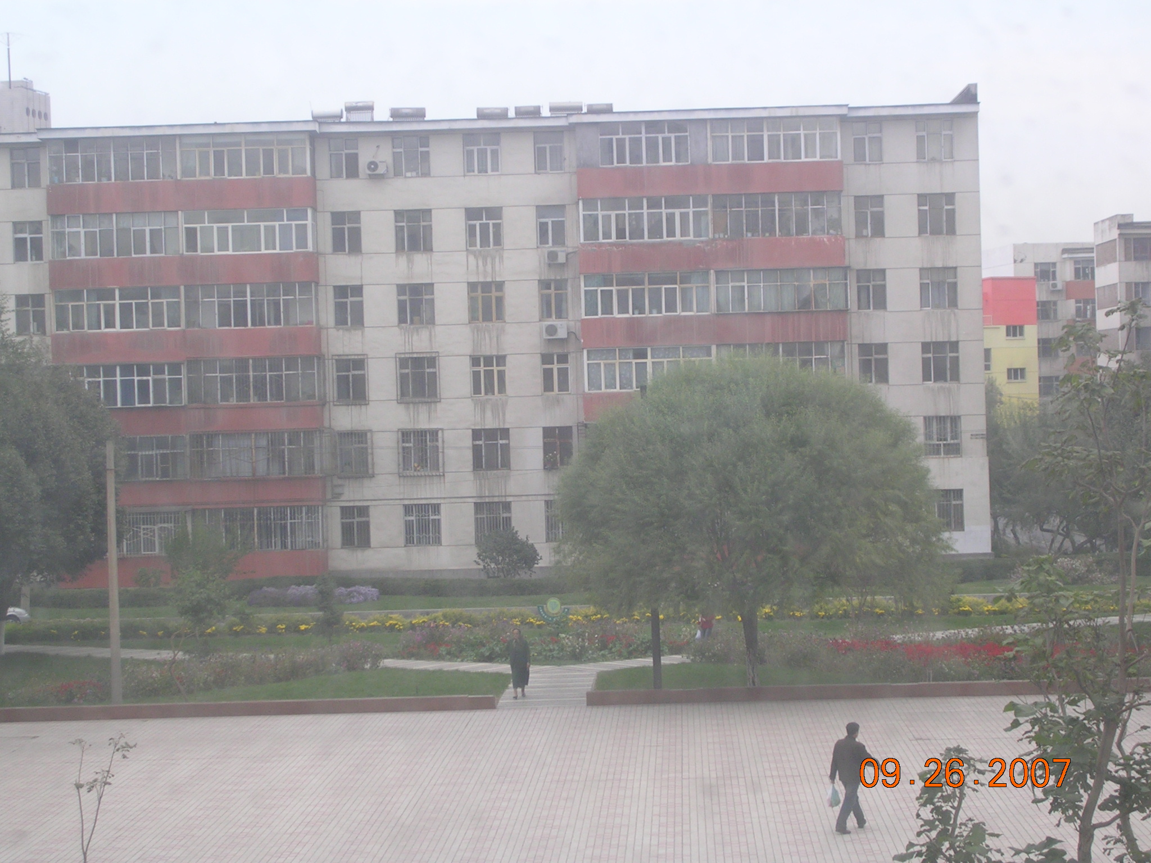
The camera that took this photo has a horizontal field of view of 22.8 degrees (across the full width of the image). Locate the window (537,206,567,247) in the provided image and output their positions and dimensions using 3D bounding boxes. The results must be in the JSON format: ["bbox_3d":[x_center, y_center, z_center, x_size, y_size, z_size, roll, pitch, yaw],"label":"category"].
[{"bbox_3d":[-0.949,-8.119,112.986,1.138,1.599,0.150,-2,1,2],"label":"window"}]

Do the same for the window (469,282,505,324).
[{"bbox_3d":[-3.433,-4.993,110.263,1.378,1.521,0.150,-2,0,0],"label":"window"}]

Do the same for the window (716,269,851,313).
[{"bbox_3d":[7.865,-5.375,109.219,5.072,1.572,0.200,-2,0,0],"label":"window"}]

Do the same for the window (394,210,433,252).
[{"bbox_3d":[-6.352,-7.869,112.216,1.471,1.617,0.200,-2,0,2],"label":"window"}]

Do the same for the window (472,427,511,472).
[{"bbox_3d":[-3.179,0.680,108.118,1.451,1.556,0.150,-2,1,1],"label":"window"}]

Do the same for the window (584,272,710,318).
[{"bbox_3d":[2.788,-5.331,111.540,5.021,1.666,0.180,-2,1,2],"label":"window"}]

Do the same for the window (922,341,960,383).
[{"bbox_3d":[13.872,-2.631,108.651,1.426,1.497,0.150,-2,1,1],"label":"window"}]

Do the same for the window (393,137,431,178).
[{"bbox_3d":[-6.326,-10.607,110.227,1.410,1.589,0.150,-2,0,0],"label":"window"}]

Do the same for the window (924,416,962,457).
[{"bbox_3d":[14.458,0.195,112.547,1.470,1.557,0.150,-2,1,2],"label":"window"}]

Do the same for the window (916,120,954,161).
[{"bbox_3d":[14.126,-11.433,112.384,1.450,1.576,0.150,-2,1,2],"label":"window"}]

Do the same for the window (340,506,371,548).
[{"bbox_3d":[-8.308,3.626,108.273,1.145,1.601,0.150,-2,1,1],"label":"window"}]

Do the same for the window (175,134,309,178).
[{"bbox_3d":[-12.469,-10.312,107.163,4.772,1.523,0.150,-2,1,1],"label":"window"}]

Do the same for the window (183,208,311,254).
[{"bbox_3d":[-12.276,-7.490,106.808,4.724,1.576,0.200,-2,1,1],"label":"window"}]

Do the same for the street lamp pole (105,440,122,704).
[{"bbox_3d":[-10.198,3.106,63.061,0.230,5.836,0.230,-2,1,1],"label":"street lamp pole"}]

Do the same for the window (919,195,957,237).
[{"bbox_3d":[14.110,-8.459,111.616,1.463,1.608,0.200,-2,0,2],"label":"window"}]

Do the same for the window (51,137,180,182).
[{"bbox_3d":[-17.945,-10.554,111.129,4.986,1.640,0.200,-2,0,2],"label":"window"}]

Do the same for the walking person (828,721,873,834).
[{"bbox_3d":[4.311,5.410,44.800,0.600,1.710,0.550,-1,1,40],"label":"walking person"}]

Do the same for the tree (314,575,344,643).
[{"bbox_3d":[-7.053,5.106,82.000,0.780,1.930,0.780,-2,1,1],"label":"tree"}]

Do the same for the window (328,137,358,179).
[{"bbox_3d":[-8.869,-10.431,109.110,1.123,1.512,0.150,-2,1,1],"label":"window"}]

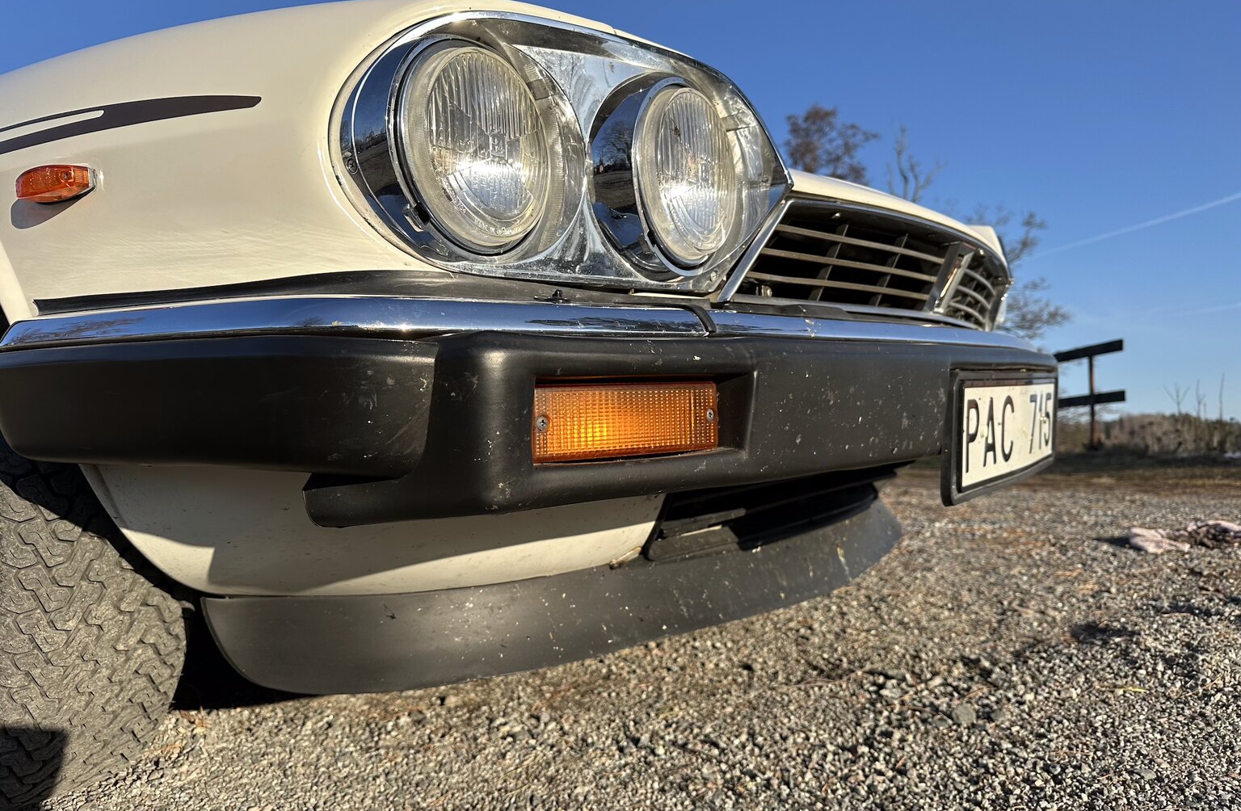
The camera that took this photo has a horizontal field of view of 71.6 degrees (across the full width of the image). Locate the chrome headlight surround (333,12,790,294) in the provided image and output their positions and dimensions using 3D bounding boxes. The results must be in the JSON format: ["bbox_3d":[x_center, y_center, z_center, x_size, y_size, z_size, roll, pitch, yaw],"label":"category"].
[{"bbox_3d":[-0.008,-0.187,0.668,0.115,0.190,0.425,0,2,44],"label":"chrome headlight surround"}]

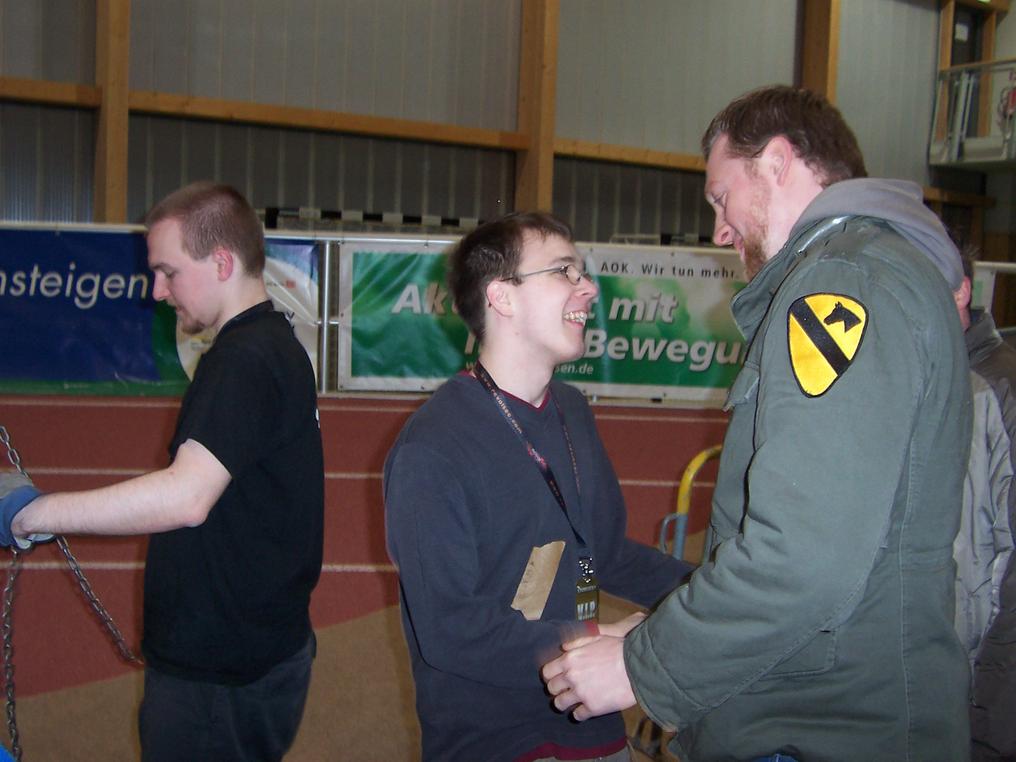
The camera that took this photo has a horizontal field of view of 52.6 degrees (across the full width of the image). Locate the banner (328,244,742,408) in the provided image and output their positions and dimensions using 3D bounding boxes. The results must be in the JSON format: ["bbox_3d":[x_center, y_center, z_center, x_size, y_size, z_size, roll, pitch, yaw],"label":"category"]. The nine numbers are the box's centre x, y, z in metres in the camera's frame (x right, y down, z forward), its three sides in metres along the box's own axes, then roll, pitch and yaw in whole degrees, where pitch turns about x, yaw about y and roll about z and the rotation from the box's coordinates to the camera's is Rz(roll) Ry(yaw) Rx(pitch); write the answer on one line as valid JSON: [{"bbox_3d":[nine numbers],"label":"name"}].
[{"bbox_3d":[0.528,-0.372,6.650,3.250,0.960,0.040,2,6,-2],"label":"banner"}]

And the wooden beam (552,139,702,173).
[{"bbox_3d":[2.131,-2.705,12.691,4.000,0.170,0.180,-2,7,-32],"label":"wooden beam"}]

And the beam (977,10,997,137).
[{"bbox_3d":[7.430,-4.806,16.121,0.140,2.060,0.170,-2,7,-32],"label":"beam"}]

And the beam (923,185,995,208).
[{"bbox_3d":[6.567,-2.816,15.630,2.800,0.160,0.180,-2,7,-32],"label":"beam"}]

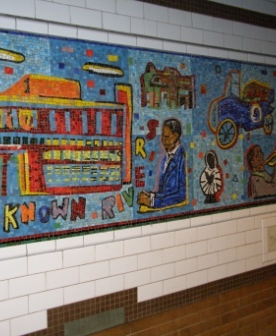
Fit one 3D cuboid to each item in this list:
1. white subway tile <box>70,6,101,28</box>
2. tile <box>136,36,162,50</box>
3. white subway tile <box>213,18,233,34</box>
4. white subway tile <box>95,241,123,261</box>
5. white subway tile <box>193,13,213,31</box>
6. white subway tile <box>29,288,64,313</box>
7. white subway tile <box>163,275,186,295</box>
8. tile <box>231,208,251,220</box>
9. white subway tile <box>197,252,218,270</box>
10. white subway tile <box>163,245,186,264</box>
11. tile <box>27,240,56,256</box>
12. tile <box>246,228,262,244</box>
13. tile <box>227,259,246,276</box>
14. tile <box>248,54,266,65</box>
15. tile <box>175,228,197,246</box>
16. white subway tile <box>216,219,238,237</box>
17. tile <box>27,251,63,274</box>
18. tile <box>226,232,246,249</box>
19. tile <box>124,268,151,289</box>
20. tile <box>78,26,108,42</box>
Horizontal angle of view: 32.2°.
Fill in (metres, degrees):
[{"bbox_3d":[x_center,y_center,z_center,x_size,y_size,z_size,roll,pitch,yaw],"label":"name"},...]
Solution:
[{"bbox_3d":[-0.216,-0.622,1.981,0.152,0.074,0.012,-3,4,-38],"label":"white subway tile"},{"bbox_3d":[0.052,-0.567,2.176,0.150,0.050,0.012,-4,5,-38],"label":"tile"},{"bbox_3d":[0.439,-0.738,2.489,0.150,0.075,0.010,-4,4,-38],"label":"white subway tile"},{"bbox_3d":[-0.126,0.361,2.084,0.152,0.074,0.012,-3,4,-38],"label":"white subway tile"},{"bbox_3d":[0.323,-0.734,2.417,0.152,0.074,0.010,-3,3,-38],"label":"white subway tile"},{"bbox_3d":[-0.366,0.524,1.900,0.152,0.074,0.012,-3,4,-38],"label":"white subway tile"},{"bbox_3d":[0.178,0.567,2.342,0.152,0.075,0.010,-3,3,-38],"label":"white subway tile"},{"bbox_3d":[0.558,0.249,2.623,0.152,0.048,0.015,-3,4,-38],"label":"tile"},{"bbox_3d":[0.357,0.481,2.482,0.152,0.075,0.010,-3,3,-38],"label":"white subway tile"},{"bbox_3d":[0.172,0.411,2.311,0.150,0.075,0.010,-4,4,-38],"label":"white subway tile"},{"bbox_3d":[-0.380,0.313,1.877,0.123,0.050,0.010,-3,3,-38],"label":"tile"},{"bbox_3d":[0.650,0.389,2.709,0.148,0.074,0.010,-3,3,-38],"label":"tile"},{"bbox_3d":[0.537,0.544,2.614,0.152,0.076,0.010,-3,4,-38],"label":"tile"},{"bbox_3d":[0.664,-0.614,2.688,0.159,0.043,0.012,-3,3,-38],"label":"tile"},{"bbox_3d":[0.236,0.338,2.379,0.152,0.075,0.010,-4,5,-38],"label":"tile"},{"bbox_3d":[0.473,0.323,2.565,0.152,0.074,0.010,-3,3,-38],"label":"white subway tile"},{"bbox_3d":[-0.370,0.376,1.902,0.152,0.075,0.010,-4,5,-38],"label":"tile"},{"bbox_3d":[0.534,0.392,2.606,0.152,0.076,0.010,-3,4,-38],"label":"tile"},{"bbox_3d":[-0.005,0.503,2.194,0.152,0.075,0.010,-3,3,-38],"label":"tile"},{"bbox_3d":[-0.189,-0.560,2.010,0.152,0.050,0.012,-3,3,-38],"label":"tile"}]

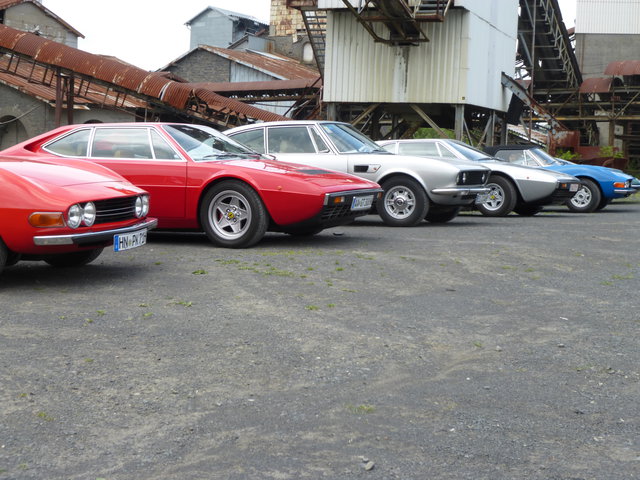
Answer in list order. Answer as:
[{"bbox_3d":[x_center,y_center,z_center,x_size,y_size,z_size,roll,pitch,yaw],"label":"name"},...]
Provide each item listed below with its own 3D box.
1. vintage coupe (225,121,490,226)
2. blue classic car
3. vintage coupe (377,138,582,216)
[{"bbox_3d":[0.029,-0.990,13.486,4.585,1.320,1.830,5,6,24],"label":"vintage coupe"},{"bbox_3d":[3.867,-1.253,18.284,4.110,1.220,1.710,5,6,25],"label":"blue classic car"},{"bbox_3d":[1.991,-1.092,15.858,4.300,1.180,1.710,5,6,28],"label":"vintage coupe"}]

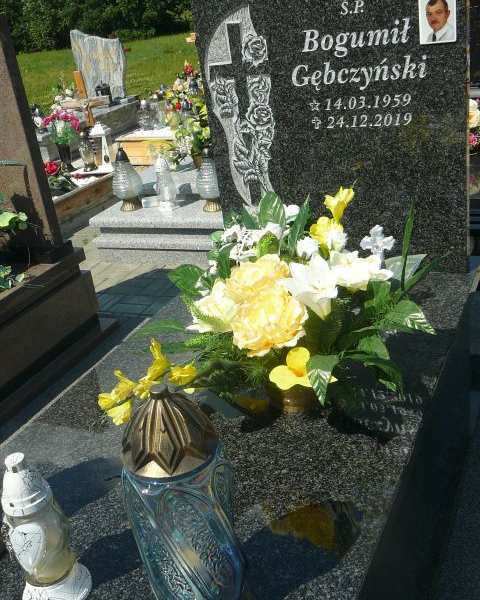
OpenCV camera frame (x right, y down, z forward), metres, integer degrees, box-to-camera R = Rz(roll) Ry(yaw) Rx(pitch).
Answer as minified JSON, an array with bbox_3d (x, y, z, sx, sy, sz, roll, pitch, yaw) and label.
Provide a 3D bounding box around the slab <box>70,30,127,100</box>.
[{"bbox_3d":[-1.575,-2.707,8.064,0.690,0.796,0.112,5,28,26],"label":"slab"}]

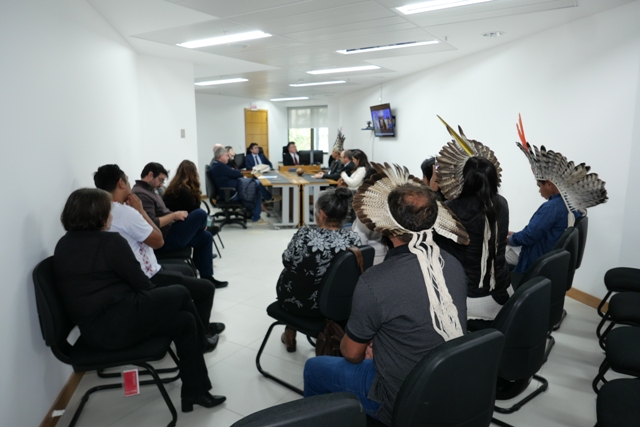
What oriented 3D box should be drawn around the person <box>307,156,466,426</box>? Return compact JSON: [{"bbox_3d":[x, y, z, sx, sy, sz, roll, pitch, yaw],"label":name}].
[{"bbox_3d":[0.236,0.538,1.818,0.580,1.380,0.780,-9,14,-41],"label":"person"}]

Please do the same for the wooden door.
[{"bbox_3d":[-1.670,-1.694,11.586,0.100,2.180,1.000,6,12,27],"label":"wooden door"}]

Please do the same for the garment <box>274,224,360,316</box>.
[{"bbox_3d":[-0.010,0.327,2.544,0.360,0.560,0.450,9,13,44],"label":"garment"}]

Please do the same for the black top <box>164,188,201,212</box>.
[{"bbox_3d":[-1.690,-0.143,5.193,0.320,0.580,0.450,-5,10,-30],"label":"black top"}]

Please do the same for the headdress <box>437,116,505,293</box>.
[{"bbox_3d":[0.795,-0.049,2.270,0.400,0.900,0.320,-5,12,-25],"label":"headdress"}]

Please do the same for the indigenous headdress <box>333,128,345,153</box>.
[{"bbox_3d":[0.375,-1.442,8.428,0.250,0.480,0.280,-2,9,-10],"label":"indigenous headdress"}]

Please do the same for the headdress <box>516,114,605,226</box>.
[{"bbox_3d":[1.995,-0.392,3.559,0.680,0.840,0.460,7,12,31],"label":"headdress"}]

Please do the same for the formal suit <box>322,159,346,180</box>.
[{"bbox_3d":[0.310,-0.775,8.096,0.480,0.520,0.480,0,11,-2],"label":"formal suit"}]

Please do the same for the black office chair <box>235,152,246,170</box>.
[{"bbox_3d":[-1.630,-0.622,8.813,0.600,1.180,0.600,2,9,15],"label":"black office chair"}]

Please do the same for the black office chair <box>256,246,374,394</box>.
[{"bbox_3d":[0.002,0.596,2.603,0.600,0.860,0.500,8,12,42],"label":"black office chair"}]

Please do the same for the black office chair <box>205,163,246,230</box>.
[{"bbox_3d":[-1.600,-0.314,7.267,0.660,1.060,0.640,-4,11,-22],"label":"black office chair"}]

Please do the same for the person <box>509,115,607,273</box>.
[{"bbox_3d":[1.950,-0.127,3.608,0.780,1.340,0.520,7,13,32],"label":"person"}]

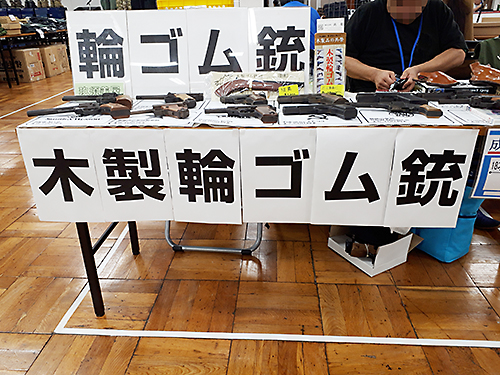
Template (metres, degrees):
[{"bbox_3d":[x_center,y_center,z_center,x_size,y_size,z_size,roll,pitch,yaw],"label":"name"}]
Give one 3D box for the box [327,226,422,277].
[{"bbox_3d":[0.525,0.237,1.711,0.235,0.120,0.270,-14,27,-28],"label":"box"}]

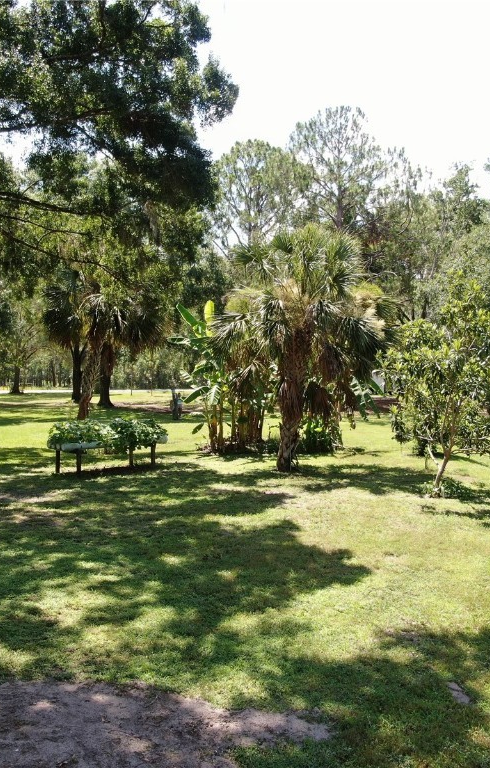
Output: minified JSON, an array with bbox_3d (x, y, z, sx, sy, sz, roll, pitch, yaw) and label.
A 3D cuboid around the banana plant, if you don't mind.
[{"bbox_3d":[-1.379,-0.254,22.000,1.880,4.670,1.900,0,0,0],"label":"banana plant"}]

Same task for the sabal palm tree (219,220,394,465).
[{"bbox_3d":[1.483,-0.967,18.000,4.370,6.150,4.200,0,0,0],"label":"sabal palm tree"}]

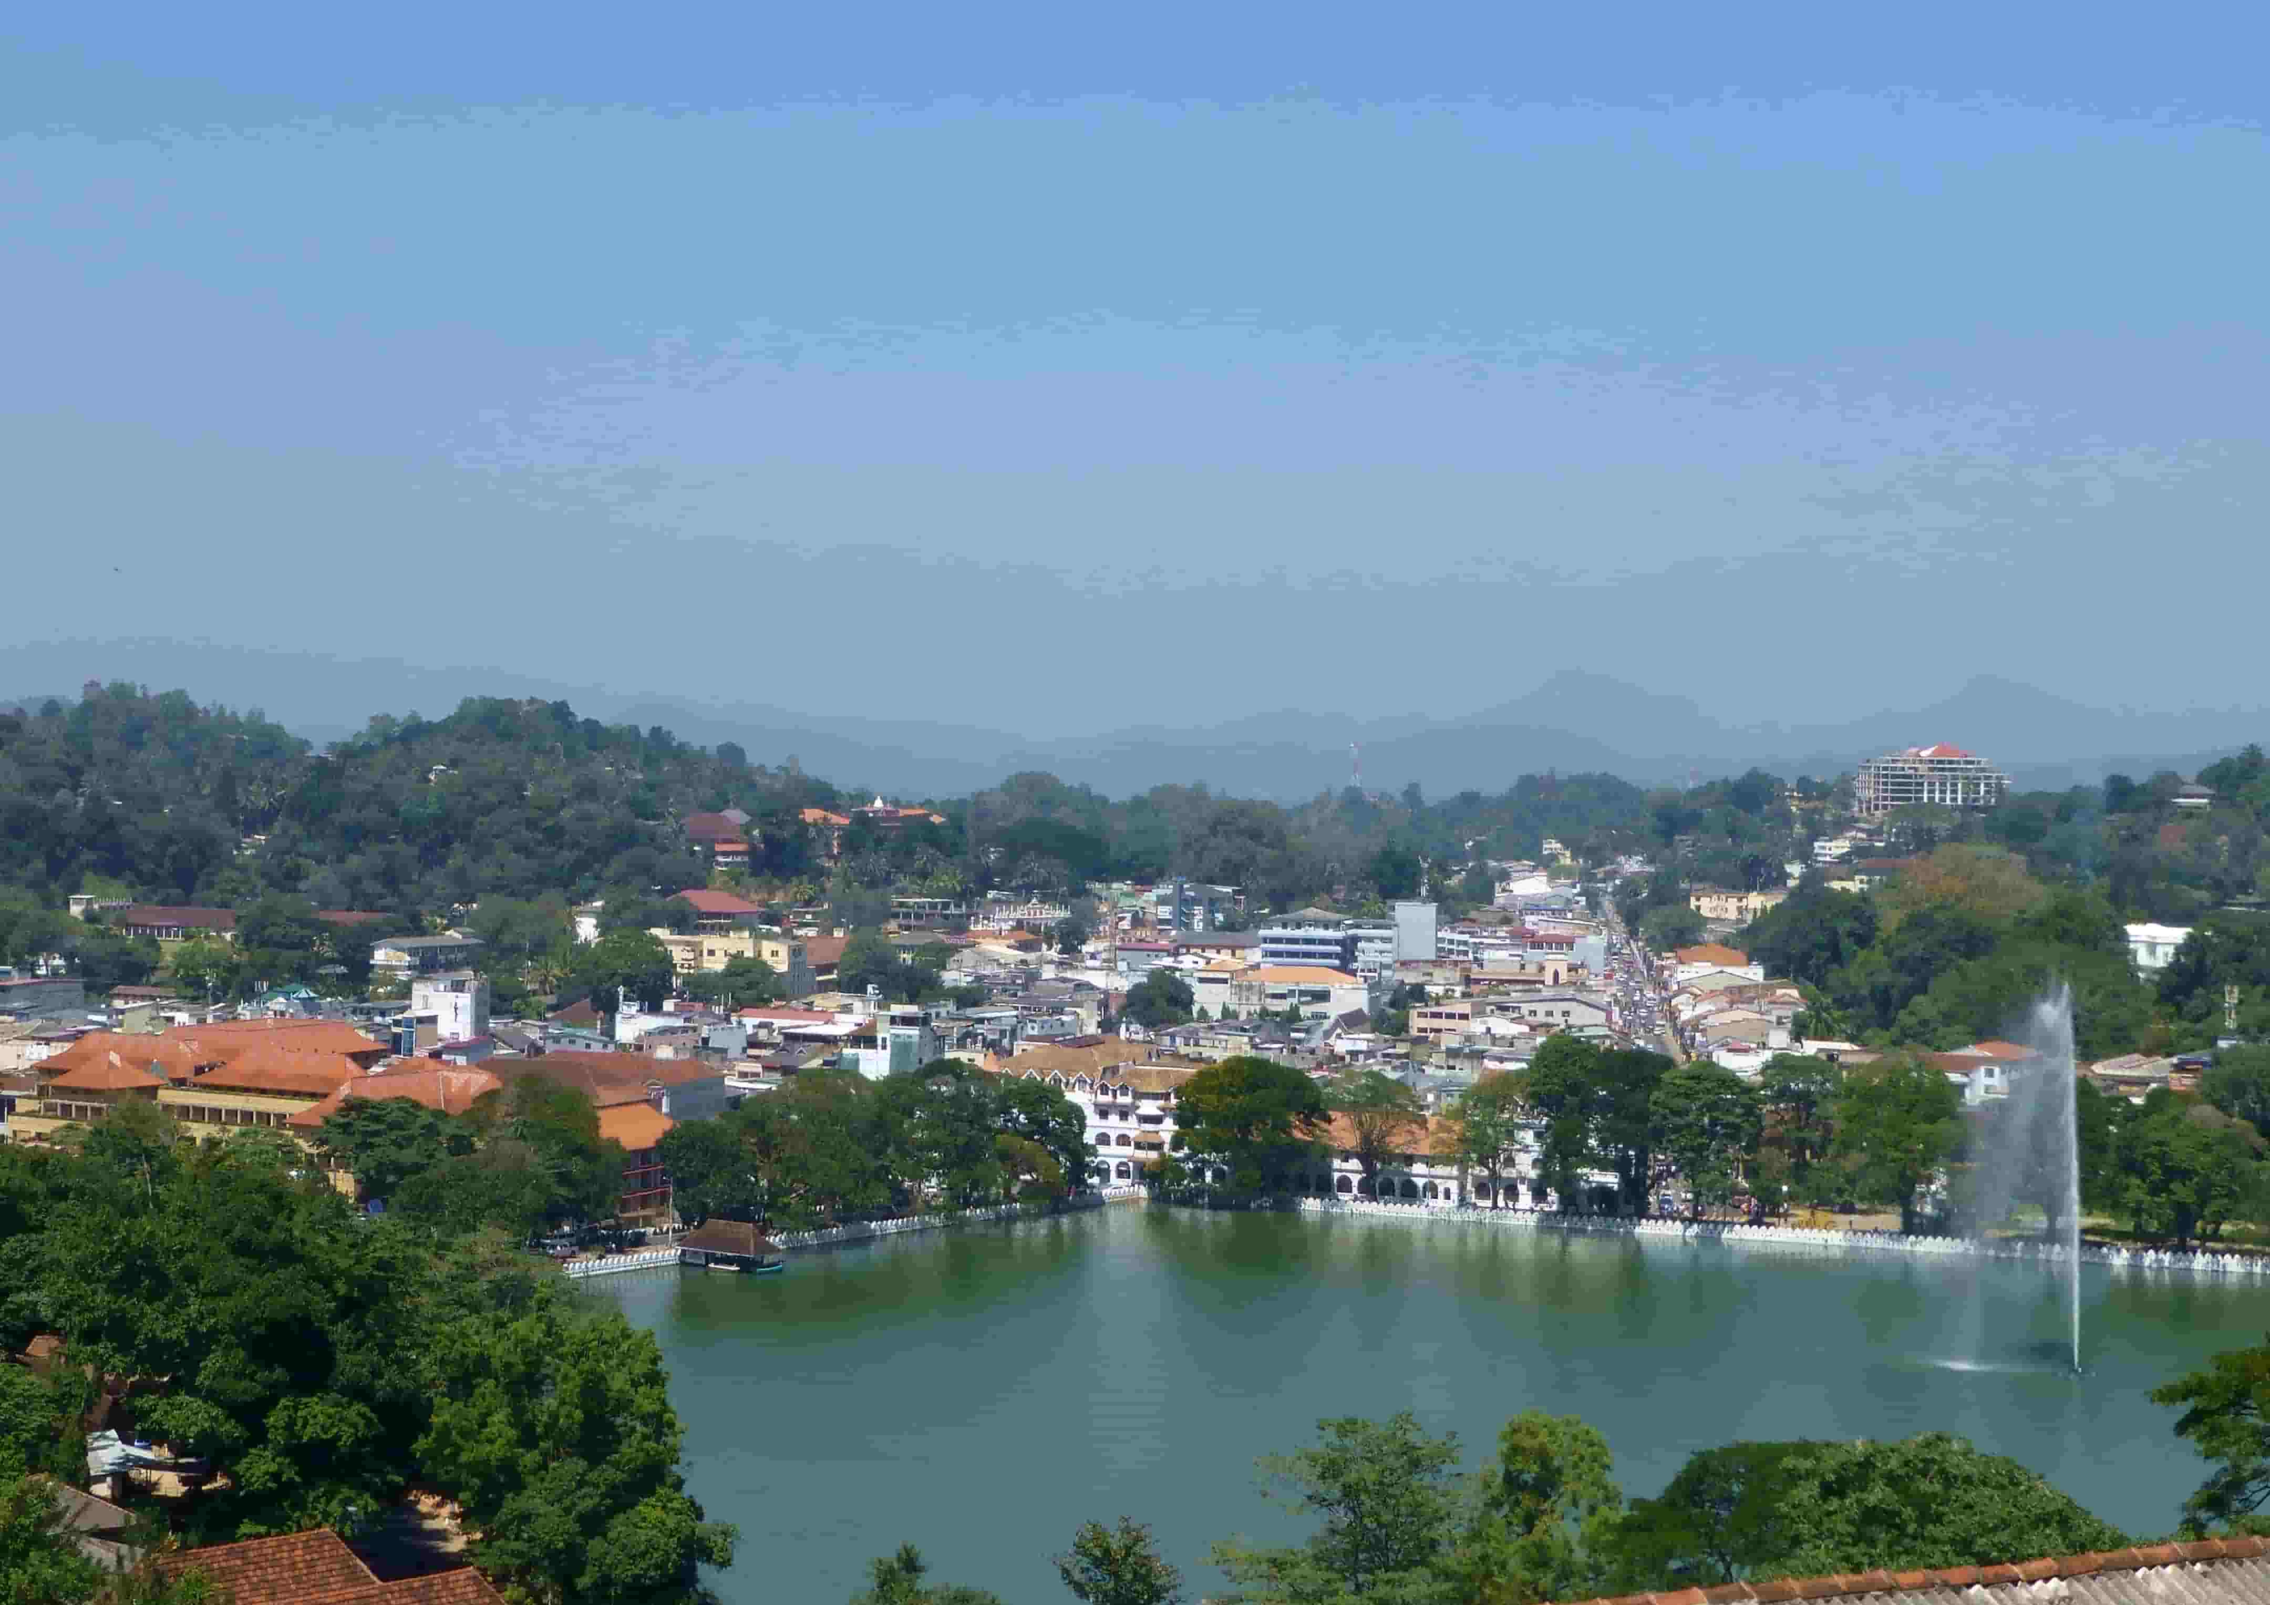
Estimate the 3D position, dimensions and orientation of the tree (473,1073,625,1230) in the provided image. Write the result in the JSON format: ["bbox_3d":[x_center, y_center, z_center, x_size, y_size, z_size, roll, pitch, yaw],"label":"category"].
[{"bbox_3d":[-89.320,53.280,470.000,22.500,24.000,21.000,0,1,-11],"label":"tree"}]

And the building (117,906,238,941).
[{"bbox_3d":[-276.670,35.480,890.000,32.000,10.500,12.000,0,1,0],"label":"building"}]

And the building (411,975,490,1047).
[{"bbox_3d":[-147.840,46.130,665.000,13.000,17.500,11.000,0,1,12],"label":"building"}]

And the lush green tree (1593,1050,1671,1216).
[{"bbox_3d":[68.110,45.290,422.000,11.000,22.830,11.000,0,0,9],"label":"lush green tree"}]

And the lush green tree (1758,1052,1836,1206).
[{"bbox_3d":[89.950,44.380,418.000,11.500,20.680,11.500,0,0,12],"label":"lush green tree"}]

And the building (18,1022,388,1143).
[{"bbox_3d":[-169.170,51.230,560.000,54.000,18.000,46.000,0,0,37],"label":"building"}]

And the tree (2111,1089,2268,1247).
[{"bbox_3d":[155.290,54.590,455.000,22.000,23.500,20.000,0,1,19],"label":"tree"}]

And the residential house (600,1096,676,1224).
[{"bbox_3d":[-71.020,51.780,440.000,11.000,17.000,13.000,0,0,32],"label":"residential house"}]

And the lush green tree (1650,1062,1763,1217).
[{"bbox_3d":[82.020,48.320,442.000,16.200,22.000,15.500,0,0,0],"label":"lush green tree"}]

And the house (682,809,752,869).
[{"bbox_3d":[-125.350,11.440,925.000,21.290,18.100,15.000,0,0,-7],"label":"house"}]

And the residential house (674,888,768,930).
[{"bbox_3d":[-107.950,28.080,800.000,24.860,11.510,15.000,0,0,-6],"label":"residential house"}]

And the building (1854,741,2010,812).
[{"bbox_3d":[376.740,-10.190,1460.000,64.000,34.000,36.000,0,1,0],"label":"building"}]

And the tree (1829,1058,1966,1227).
[{"bbox_3d":[116.430,52.530,473.000,20.500,27.000,19.000,0,1,14],"label":"tree"}]

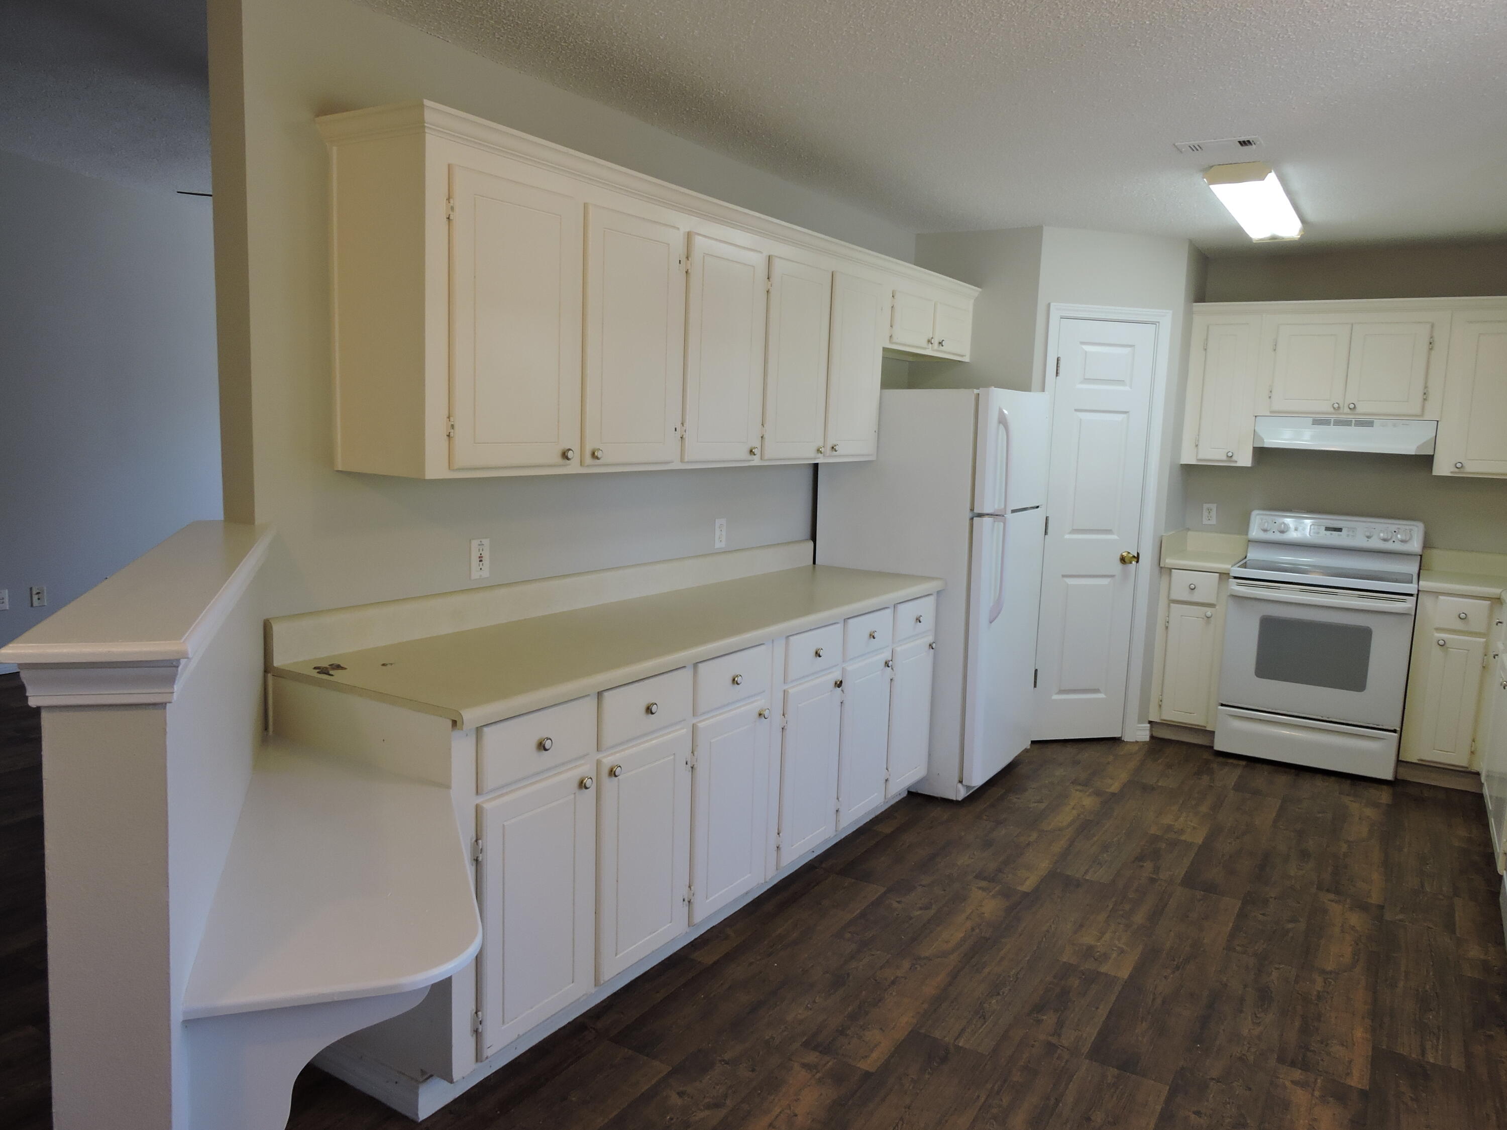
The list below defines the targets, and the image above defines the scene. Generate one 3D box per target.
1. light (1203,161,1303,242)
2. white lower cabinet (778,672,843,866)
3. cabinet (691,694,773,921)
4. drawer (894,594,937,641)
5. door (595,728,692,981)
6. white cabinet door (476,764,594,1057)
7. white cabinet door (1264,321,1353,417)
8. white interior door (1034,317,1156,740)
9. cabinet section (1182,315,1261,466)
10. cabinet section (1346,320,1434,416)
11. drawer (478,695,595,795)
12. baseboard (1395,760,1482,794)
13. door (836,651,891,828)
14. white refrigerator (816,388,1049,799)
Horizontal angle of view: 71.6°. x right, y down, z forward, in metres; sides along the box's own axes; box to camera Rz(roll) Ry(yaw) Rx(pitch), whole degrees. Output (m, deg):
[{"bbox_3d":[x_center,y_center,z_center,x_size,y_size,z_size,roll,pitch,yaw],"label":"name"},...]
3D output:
[{"bbox_3d":[1.937,-1.359,3.974,0.217,0.069,1.201,7,10,32],"label":"light"},{"bbox_3d":[0.187,0.652,3.361,0.028,0.572,0.335,7,9,32],"label":"white lower cabinet"},{"bbox_3d":[-0.066,0.688,2.965,0.038,0.582,0.370,7,10,32],"label":"cabinet"},{"bbox_3d":[0.610,0.204,3.945,0.028,0.150,0.310,7,9,32],"label":"drawer"},{"bbox_3d":[-0.275,0.729,2.646,0.028,0.575,0.335,7,9,32],"label":"door"},{"bbox_3d":[-0.482,0.762,2.326,0.028,0.580,0.330,7,9,32],"label":"white cabinet door"},{"bbox_3d":[2.612,-0.920,4.896,0.308,0.413,0.030,7,10,32],"label":"white cabinet door"},{"bbox_3d":[1.639,-0.148,5.077,0.506,2.035,0.037,0,8,-12],"label":"white interior door"},{"bbox_3d":[2.440,-0.892,5.386,0.331,0.753,0.310,7,9,33],"label":"cabinet section"},{"bbox_3d":[2.873,-0.887,4.729,0.316,0.413,0.030,7,10,32],"label":"cabinet section"},{"bbox_3d":[-0.469,0.386,2.275,0.028,0.145,0.325,7,9,32],"label":"drawer"},{"bbox_3d":[3.071,0.948,4.677,0.319,0.083,0.018,7,10,32],"label":"baseboard"},{"bbox_3d":[0.389,0.622,3.747,0.025,0.577,0.352,6,9,33],"label":"door"},{"bbox_3d":[0.798,0.079,4.653,0.775,1.670,0.710,7,9,32],"label":"white refrigerator"}]

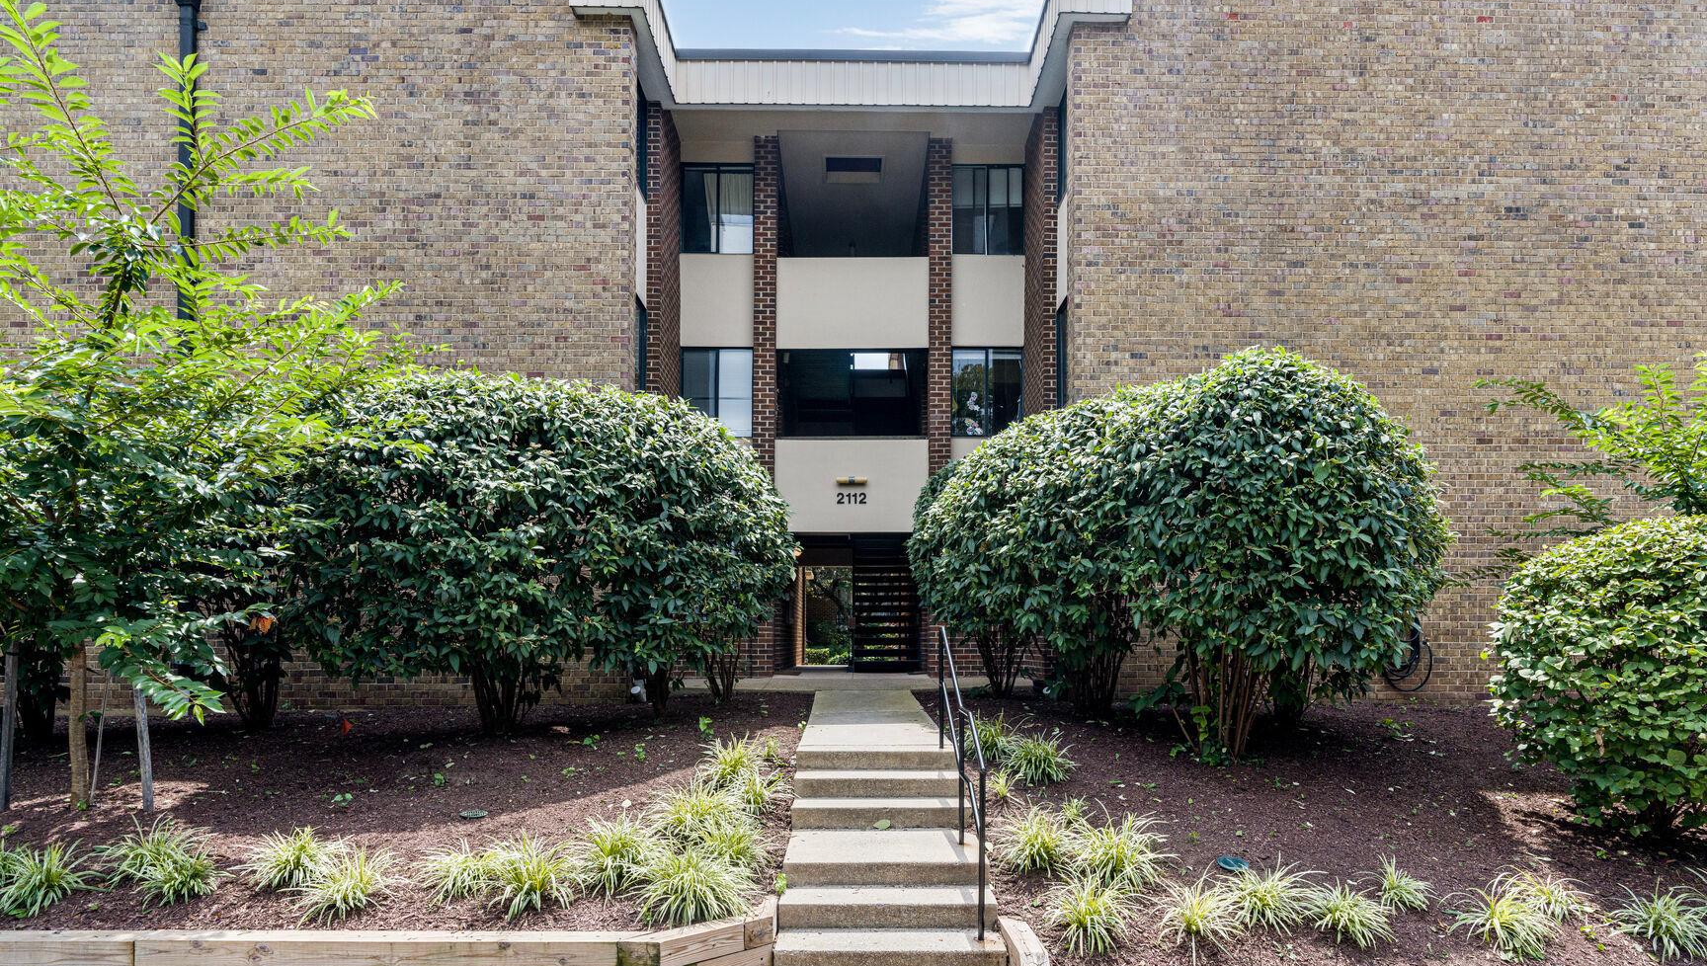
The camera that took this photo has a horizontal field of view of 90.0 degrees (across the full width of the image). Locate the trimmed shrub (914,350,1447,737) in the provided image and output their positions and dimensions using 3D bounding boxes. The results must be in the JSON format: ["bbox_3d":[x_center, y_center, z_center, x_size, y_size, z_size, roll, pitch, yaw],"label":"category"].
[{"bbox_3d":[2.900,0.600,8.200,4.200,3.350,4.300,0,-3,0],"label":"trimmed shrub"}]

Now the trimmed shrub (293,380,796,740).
[{"bbox_3d":[-3.000,0.680,8.600,4.600,3.400,3.400,0,-3,0],"label":"trimmed shrub"}]

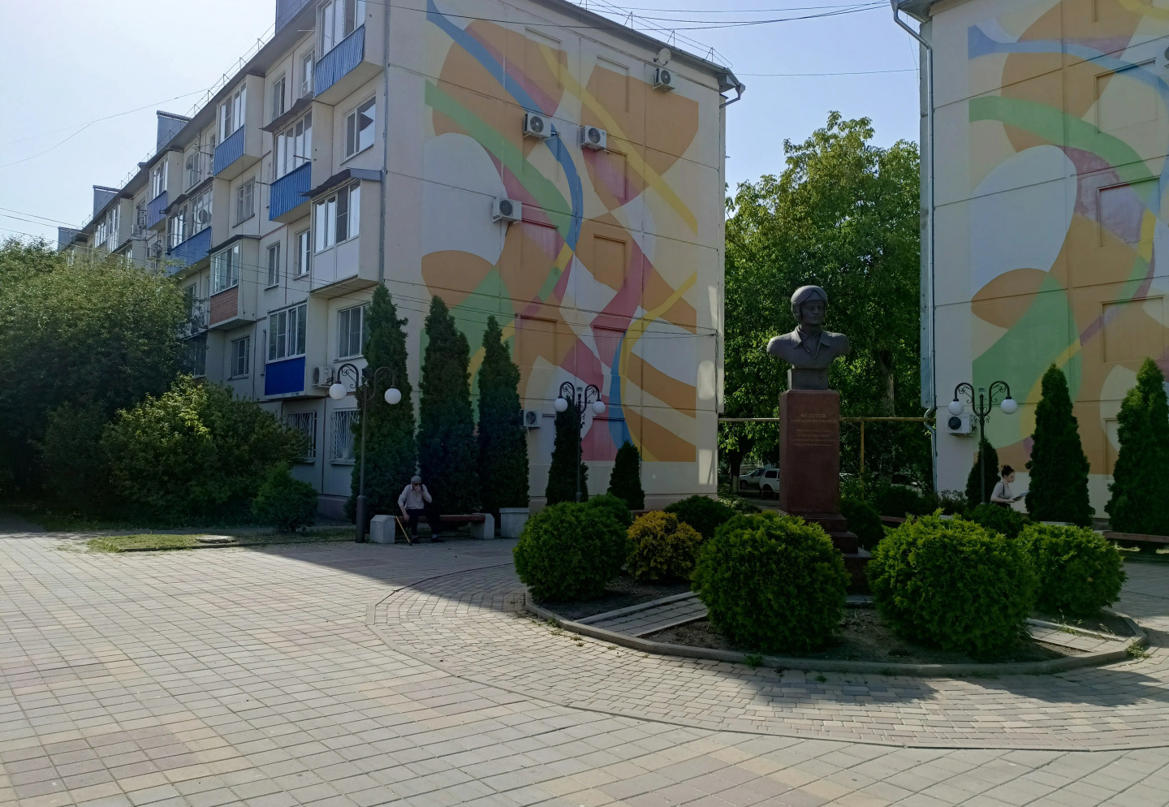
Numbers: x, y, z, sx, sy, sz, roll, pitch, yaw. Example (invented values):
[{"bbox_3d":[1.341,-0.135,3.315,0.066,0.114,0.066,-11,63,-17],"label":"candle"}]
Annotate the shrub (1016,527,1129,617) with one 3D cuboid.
[{"bbox_3d":[5.219,1.772,9.179,1.150,0.940,1.150,1,-3,0],"label":"shrub"}]

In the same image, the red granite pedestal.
[{"bbox_3d":[2.503,0.978,9.400,1.120,2.170,1.120,1,-3,5],"label":"red granite pedestal"}]

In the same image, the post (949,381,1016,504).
[{"bbox_3d":[8.097,1.248,17.167,0.320,3.404,1.390,5,-5,-41],"label":"post"}]

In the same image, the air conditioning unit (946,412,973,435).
[{"bbox_3d":[9.840,0.533,22.132,0.280,0.550,0.740,5,-5,-41],"label":"air conditioning unit"}]

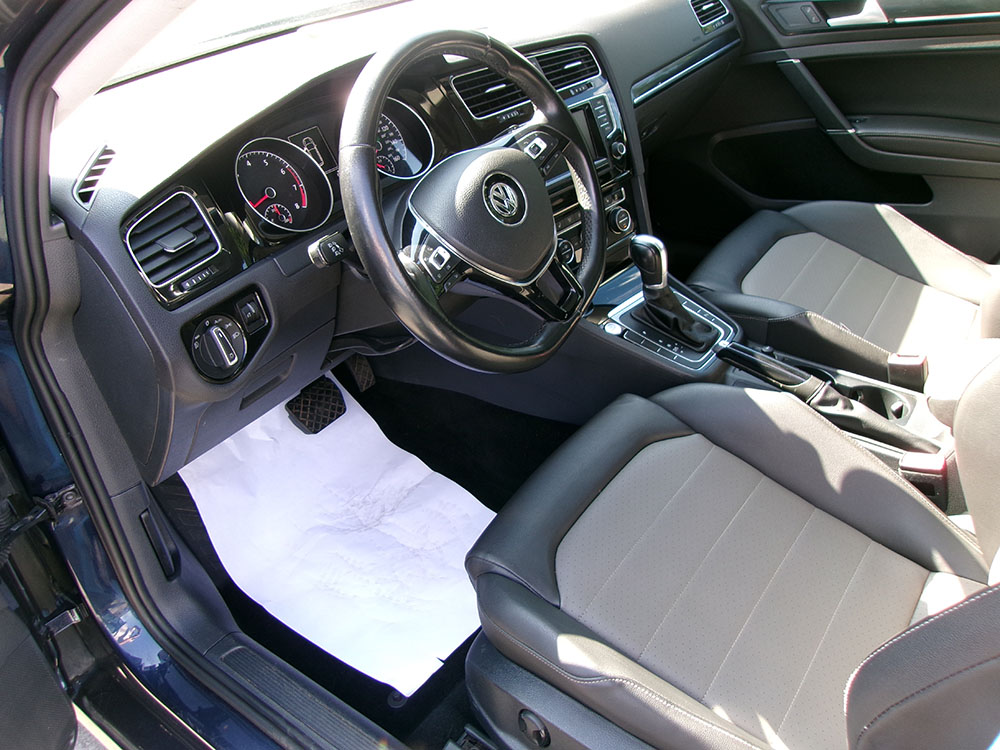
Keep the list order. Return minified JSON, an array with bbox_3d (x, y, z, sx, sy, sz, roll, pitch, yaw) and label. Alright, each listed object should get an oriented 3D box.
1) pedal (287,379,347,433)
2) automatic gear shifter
[{"bbox_3d":[-0.317,0.053,1.324,0.035,0.072,0.092,-15,20,48],"label":"pedal"},{"bbox_3d":[0.263,-0.131,1.180,0.140,0.155,0.062,22,44,30],"label":"automatic gear shifter"}]

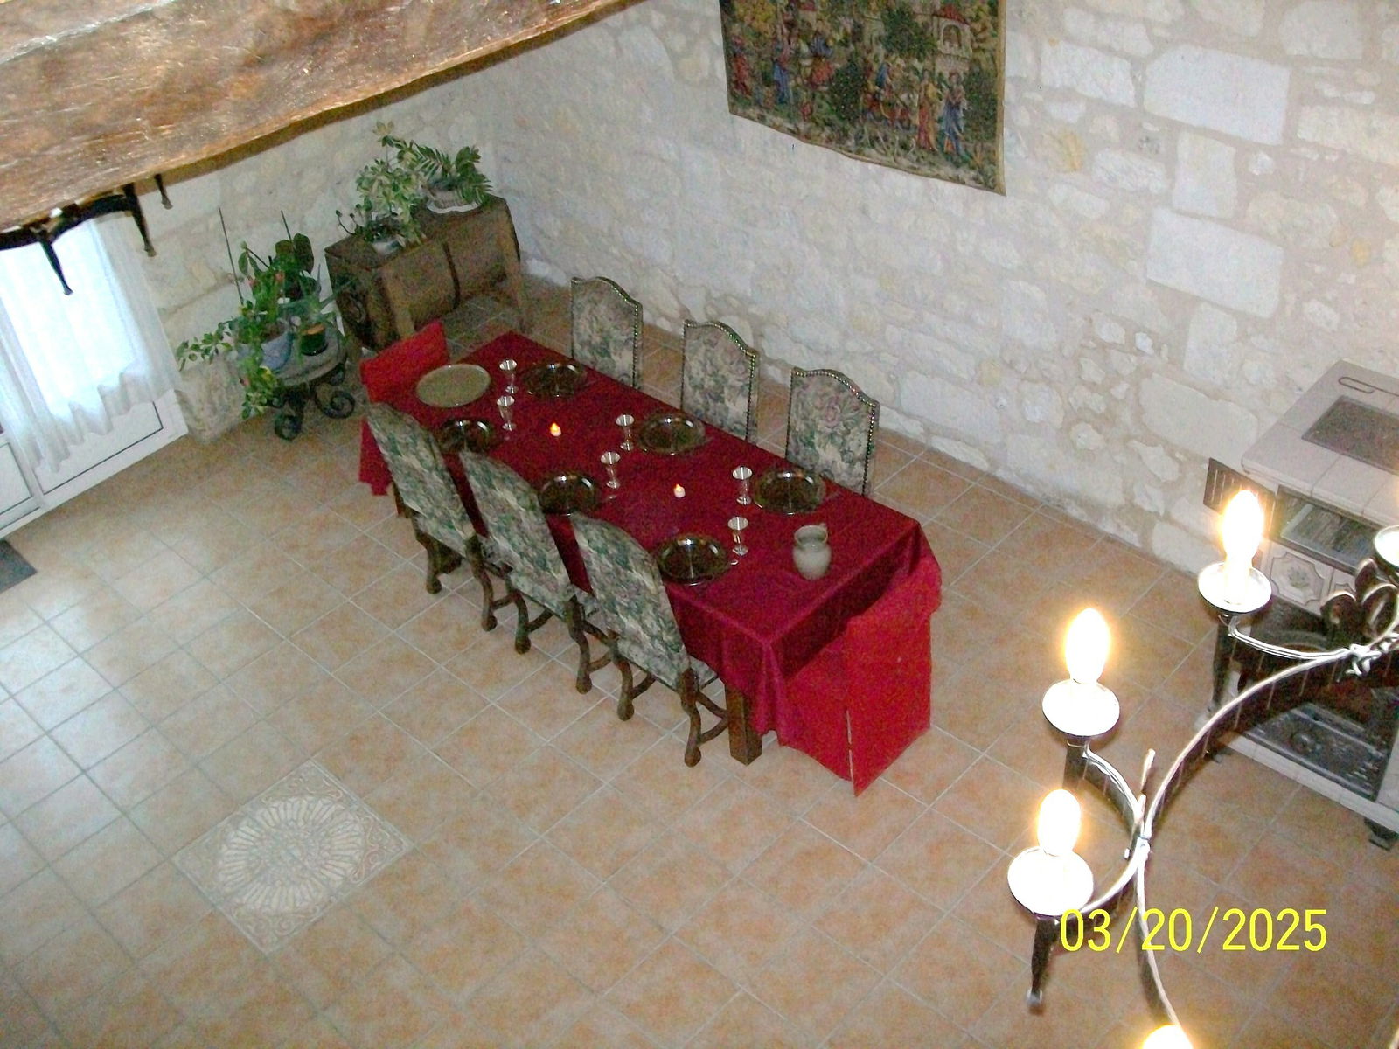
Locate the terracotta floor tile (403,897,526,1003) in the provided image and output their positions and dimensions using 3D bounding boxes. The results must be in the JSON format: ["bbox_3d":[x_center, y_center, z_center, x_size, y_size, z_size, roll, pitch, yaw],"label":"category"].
[{"bbox_3d":[-0.791,1.440,4.949,0.330,0.010,0.330,28,49,35],"label":"terracotta floor tile"}]

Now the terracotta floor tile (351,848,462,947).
[{"bbox_3d":[-1.043,1.328,5.179,0.332,0.012,0.332,28,49,35],"label":"terracotta floor tile"}]

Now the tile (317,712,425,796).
[{"bbox_3d":[-1.302,0.911,5.748,0.332,0.012,0.332,28,49,35],"label":"tile"}]

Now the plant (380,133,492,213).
[{"bbox_3d":[-1.443,-1.929,7.988,0.420,0.360,0.500,28,49,35],"label":"plant"}]

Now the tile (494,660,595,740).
[{"bbox_3d":[-0.601,0.709,5.885,0.325,0.010,0.325,28,49,35],"label":"tile"}]

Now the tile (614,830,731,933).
[{"bbox_3d":[-0.101,1.274,5.207,0.321,0.010,0.321,28,49,34],"label":"tile"}]

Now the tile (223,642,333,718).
[{"bbox_3d":[-1.790,0.655,6.159,0.321,0.010,0.321,28,49,34],"label":"tile"}]

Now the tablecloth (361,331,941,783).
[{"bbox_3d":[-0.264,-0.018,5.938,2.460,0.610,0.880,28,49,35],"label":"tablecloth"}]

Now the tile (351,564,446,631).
[{"bbox_3d":[-1.327,0.322,6.460,0.325,0.010,0.325,28,49,35],"label":"tile"}]

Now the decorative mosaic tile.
[{"bbox_3d":[-1.521,1.223,5.417,0.656,0.010,0.656,28,49,34],"label":"decorative mosaic tile"}]

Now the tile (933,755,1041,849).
[{"bbox_3d":[1.065,1.011,5.275,0.330,0.010,0.330,28,49,35],"label":"tile"}]

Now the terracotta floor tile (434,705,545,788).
[{"bbox_3d":[-0.825,0.869,5.689,0.330,0.010,0.330,28,49,35],"label":"terracotta floor tile"}]

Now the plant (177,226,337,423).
[{"bbox_3d":[-2.204,-0.968,7.279,0.550,0.740,0.760,28,49,35],"label":"plant"}]

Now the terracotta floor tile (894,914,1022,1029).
[{"bbox_3d":[0.849,1.460,4.736,0.325,0.010,0.325,28,49,35],"label":"terracotta floor tile"}]

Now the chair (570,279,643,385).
[{"bbox_3d":[-0.532,-0.510,6.519,0.460,1.102,0.558,28,49,35],"label":"chair"}]

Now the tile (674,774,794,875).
[{"bbox_3d":[0.129,1.110,5.388,0.321,0.010,0.321,28,49,34],"label":"tile"}]

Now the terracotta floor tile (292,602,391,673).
[{"bbox_3d":[-1.551,0.486,6.279,0.325,0.010,0.325,28,49,35],"label":"terracotta floor tile"}]

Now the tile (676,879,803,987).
[{"bbox_3d":[0.140,1.387,4.960,0.332,0.012,0.332,28,49,35],"label":"tile"}]

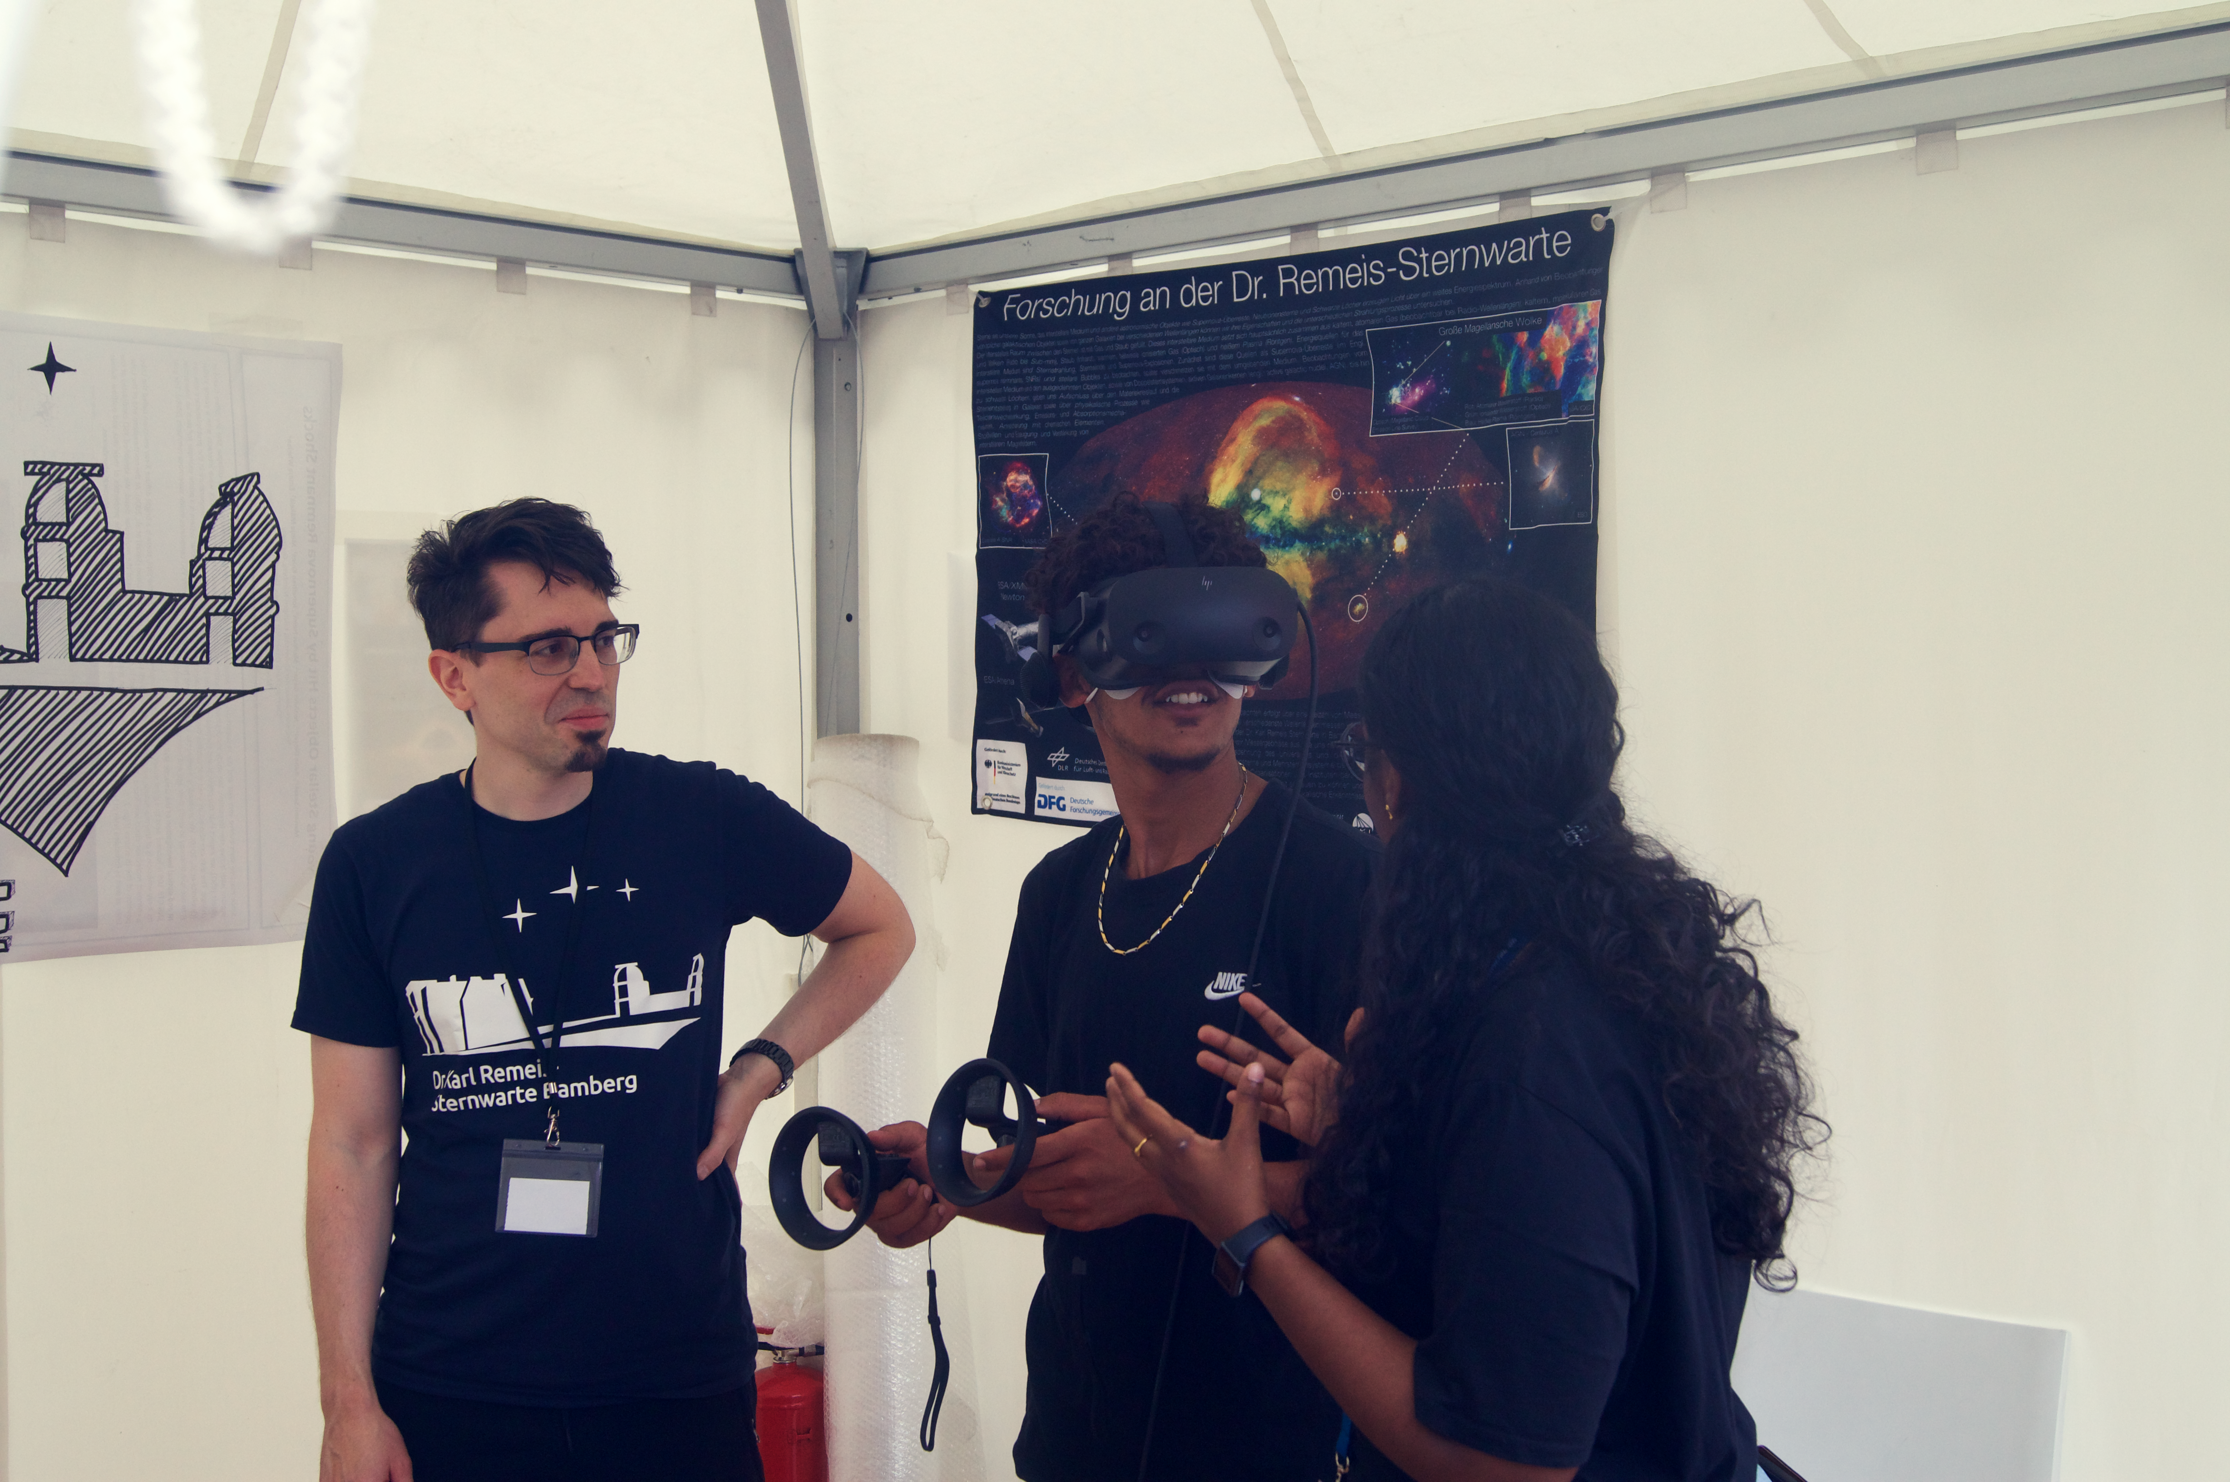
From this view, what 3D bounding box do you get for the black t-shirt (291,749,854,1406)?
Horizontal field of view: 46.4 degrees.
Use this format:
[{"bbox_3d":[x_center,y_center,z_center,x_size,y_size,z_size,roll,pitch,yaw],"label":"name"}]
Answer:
[{"bbox_3d":[-0.541,0.325,2.590,0.540,0.650,0.300,0,2,-12],"label":"black t-shirt"}]

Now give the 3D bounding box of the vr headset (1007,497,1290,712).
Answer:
[{"bbox_3d":[0.042,-0.117,2.290,0.195,0.190,0.270,-1,2,-15],"label":"vr headset"}]

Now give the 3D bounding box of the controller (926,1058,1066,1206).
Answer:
[{"bbox_3d":[-0.079,0.301,1.980,0.125,0.113,0.107,2,-8,-39],"label":"controller"}]

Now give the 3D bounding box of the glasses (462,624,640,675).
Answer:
[{"bbox_3d":[-0.570,-0.090,2.570,0.145,0.042,0.142,0,10,38],"label":"glasses"}]

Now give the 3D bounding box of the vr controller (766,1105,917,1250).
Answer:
[{"bbox_3d":[-0.195,0.333,1.970,0.125,0.113,0.107,0,-4,-41],"label":"vr controller"}]

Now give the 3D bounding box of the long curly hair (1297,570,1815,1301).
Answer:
[{"bbox_3d":[0.325,0.144,1.900,0.310,0.510,0.290,2,3,42],"label":"long curly hair"}]

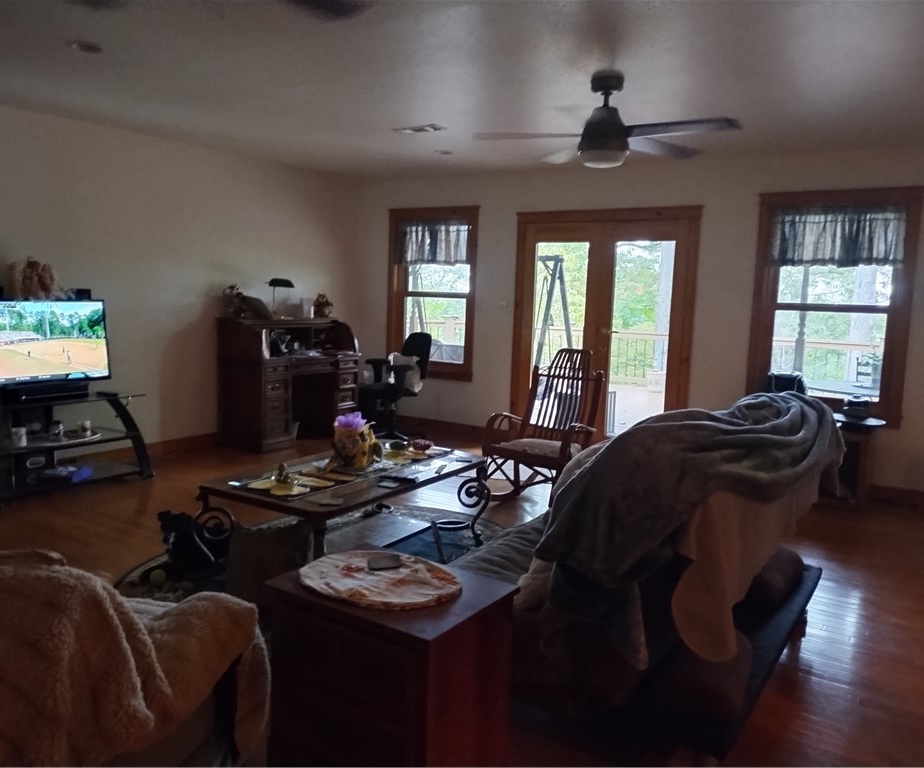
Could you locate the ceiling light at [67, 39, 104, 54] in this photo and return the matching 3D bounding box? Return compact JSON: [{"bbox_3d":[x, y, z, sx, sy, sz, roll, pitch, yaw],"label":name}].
[{"bbox_3d":[-1.798,-1.598,3.527,0.165,0.025,0.165,6,8,34],"label":"ceiling light"}]

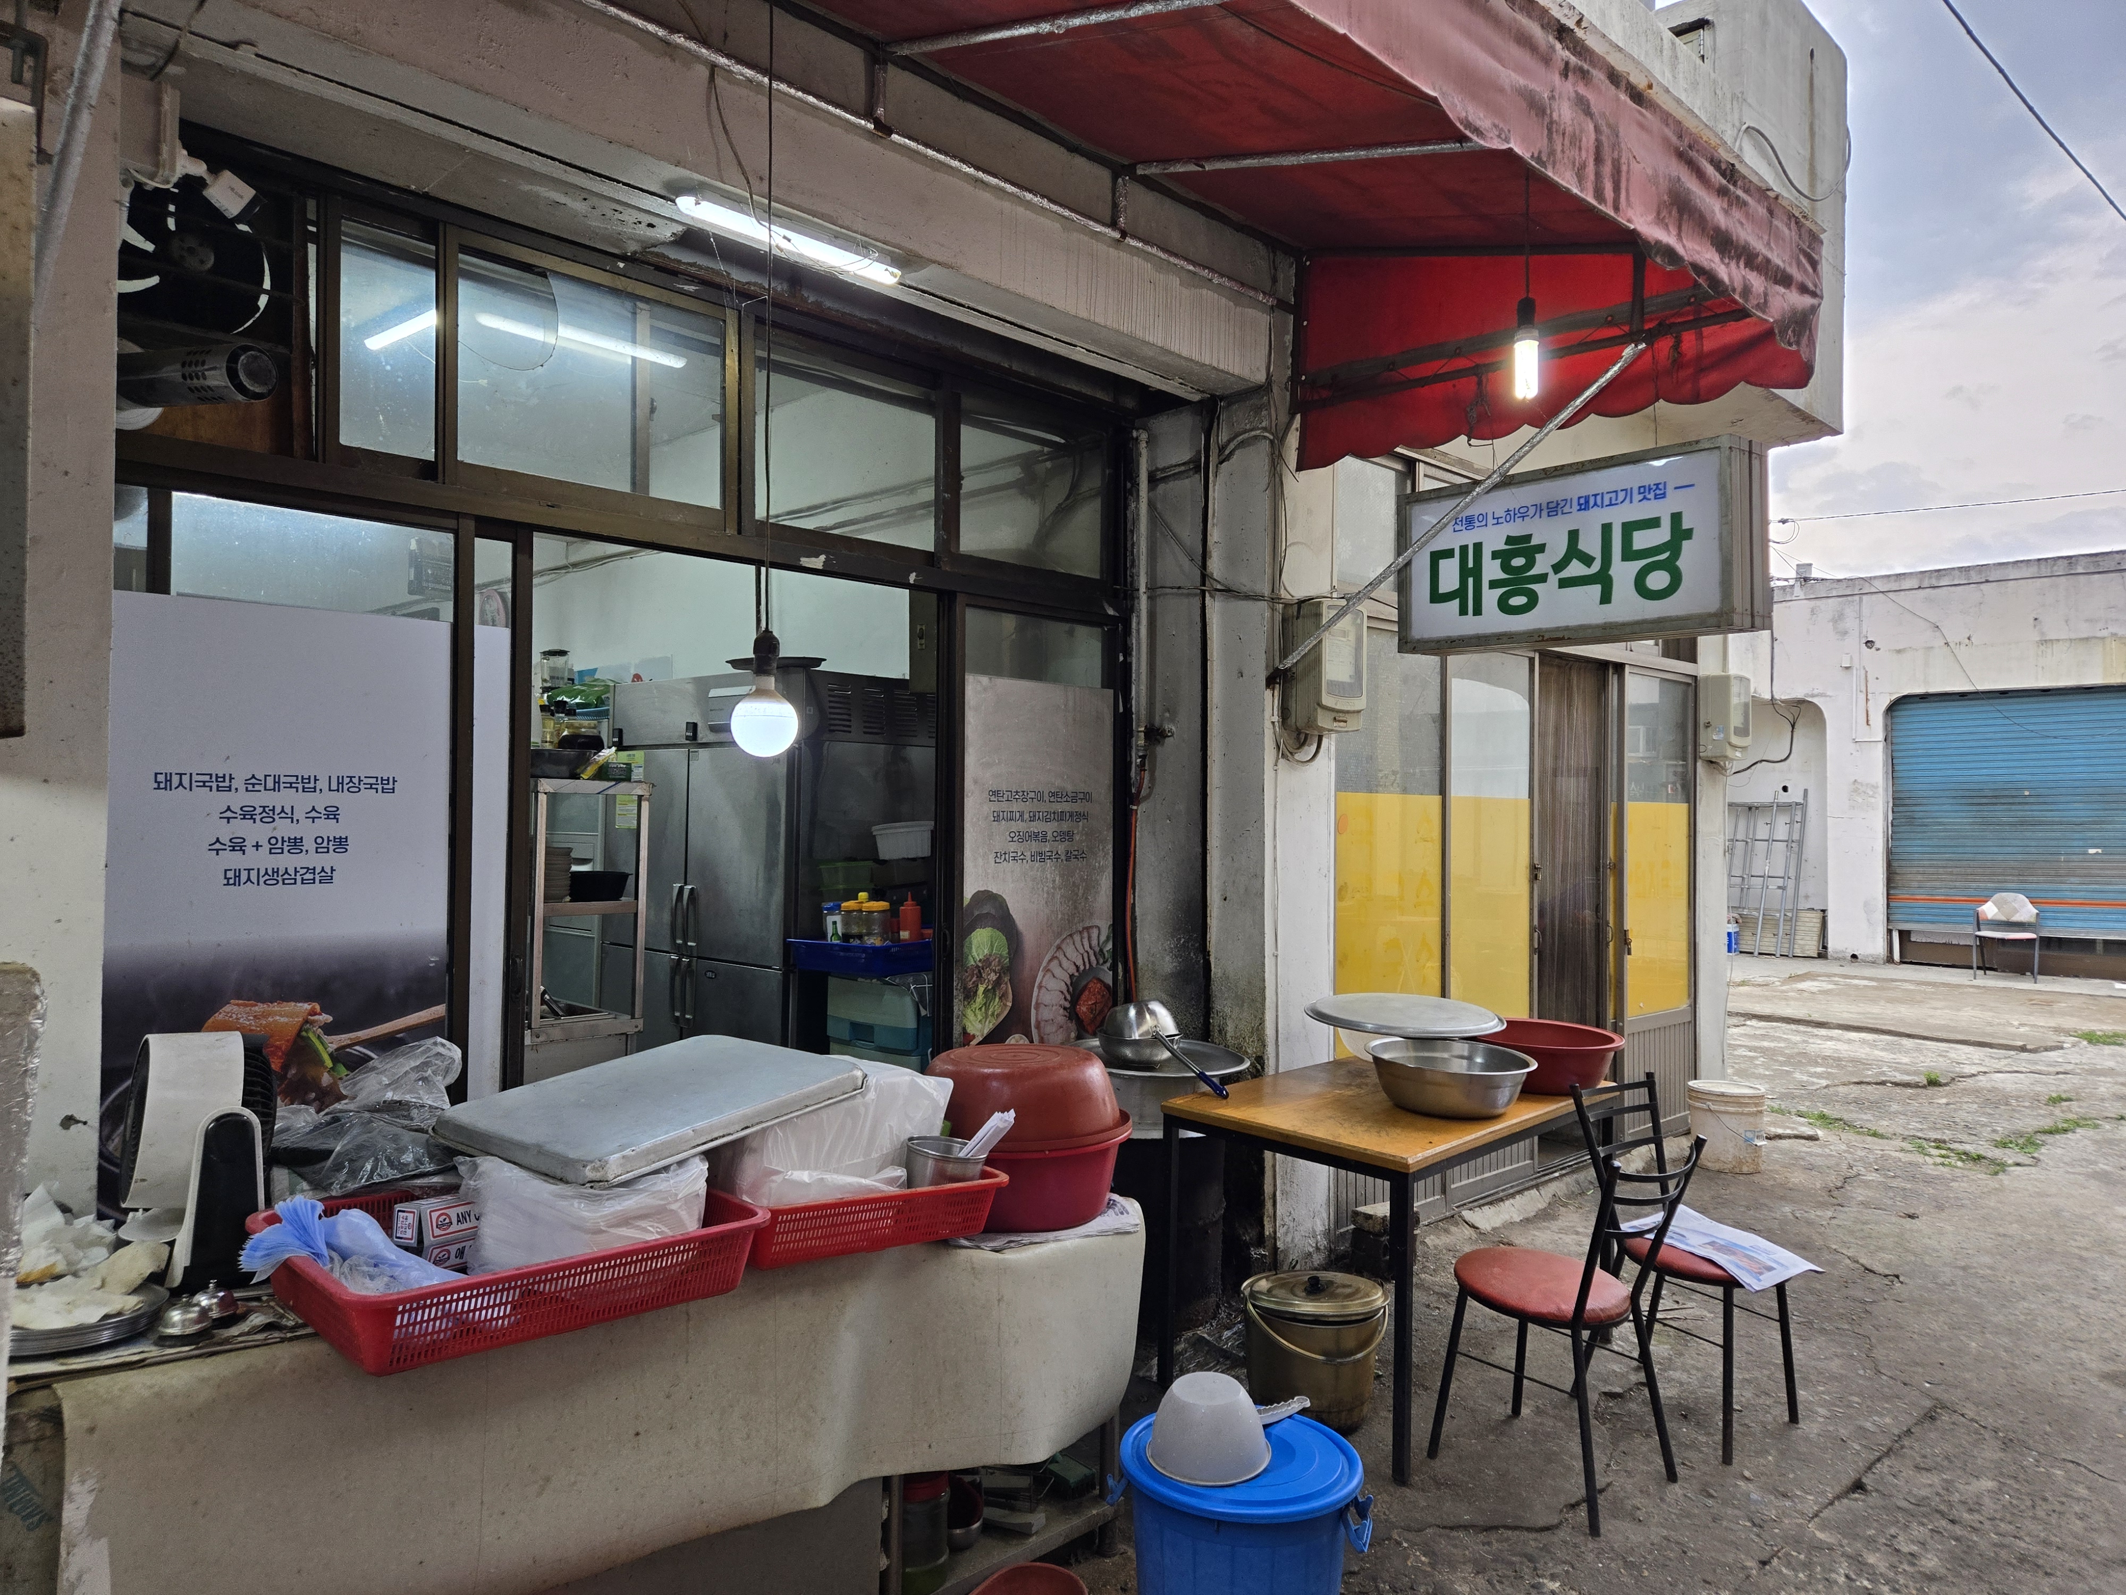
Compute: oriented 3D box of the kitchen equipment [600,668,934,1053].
[{"bbox_3d":[-1.105,0.519,5.486,1.200,1.900,0.800,0,-1,42],"label":"kitchen equipment"}]

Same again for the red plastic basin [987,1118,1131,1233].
[{"bbox_3d":[-0.094,0.756,2.900,0.475,0.175,0.475,0,-1,0],"label":"red plastic basin"}]

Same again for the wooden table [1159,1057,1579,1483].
[{"bbox_3d":[0.934,1.198,3.933,0.744,0.748,1.175,2,2,44],"label":"wooden table"}]

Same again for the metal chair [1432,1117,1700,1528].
[{"bbox_3d":[1.137,1.150,3.206,0.520,0.785,0.410,-1,-1,45],"label":"metal chair"}]

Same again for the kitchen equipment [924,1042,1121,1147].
[{"bbox_3d":[-0.094,0.604,2.900,0.440,0.150,0.440,0,-1,0],"label":"kitchen equipment"}]

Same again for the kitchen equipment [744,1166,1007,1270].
[{"bbox_3d":[-0.406,0.777,2.722,0.505,0.105,0.370,1,-1,-26],"label":"kitchen equipment"}]

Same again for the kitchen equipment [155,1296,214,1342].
[{"bbox_3d":[-1.331,0.788,2.139,0.087,0.064,0.087,1,-1,-32],"label":"kitchen equipment"}]

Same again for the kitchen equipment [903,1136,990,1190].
[{"bbox_3d":[-0.223,0.755,2.740,0.152,0.150,0.152,0,-1,-5],"label":"kitchen equipment"}]

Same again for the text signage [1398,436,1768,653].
[{"bbox_3d":[1.684,-0.785,4.669,1.114,0.547,0.310,-1,-1,45],"label":"text signage"}]

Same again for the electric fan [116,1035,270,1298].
[{"bbox_3d":[-1.548,0.625,2.514,0.250,0.420,0.320,1,-1,-39],"label":"electric fan"}]

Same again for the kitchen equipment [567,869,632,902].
[{"bbox_3d":[-1.428,0.268,4.300,0.230,0.100,0.230,1,-1,-18],"label":"kitchen equipment"}]

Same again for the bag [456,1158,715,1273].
[{"bbox_3d":[-0.850,0.729,2.490,0.340,0.200,0.250,0,-1,37],"label":"bag"}]

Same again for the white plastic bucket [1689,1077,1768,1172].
[{"bbox_3d":[2.788,1.382,5.920,0.322,0.335,0.322,0,-1,25],"label":"white plastic bucket"}]

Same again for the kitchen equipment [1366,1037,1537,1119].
[{"bbox_3d":[1.041,0.760,3.799,0.452,0.136,0.452,1,1,0],"label":"kitchen equipment"}]

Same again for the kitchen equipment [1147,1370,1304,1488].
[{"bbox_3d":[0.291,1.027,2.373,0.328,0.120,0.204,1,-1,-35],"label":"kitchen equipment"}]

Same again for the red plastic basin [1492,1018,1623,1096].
[{"bbox_3d":[1.372,0.754,4.100,0.480,0.146,0.480,2,2,44],"label":"red plastic basin"}]

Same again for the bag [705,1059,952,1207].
[{"bbox_3d":[-0.456,0.680,2.820,0.420,0.280,0.270,1,-1,-26],"label":"bag"}]

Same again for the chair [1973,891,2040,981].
[{"bbox_3d":[8.341,1.241,12.500,0.500,0.770,0.520,0,-1,40],"label":"chair"}]

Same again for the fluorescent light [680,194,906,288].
[{"bbox_3d":[-0.621,-1.288,3.285,0.050,0.050,0.602,-1,-1,45],"label":"fluorescent light"}]

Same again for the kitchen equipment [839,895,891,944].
[{"bbox_3d":[-0.615,0.386,4.380,0.165,0.165,0.120,0,-1,-8],"label":"kitchen equipment"}]

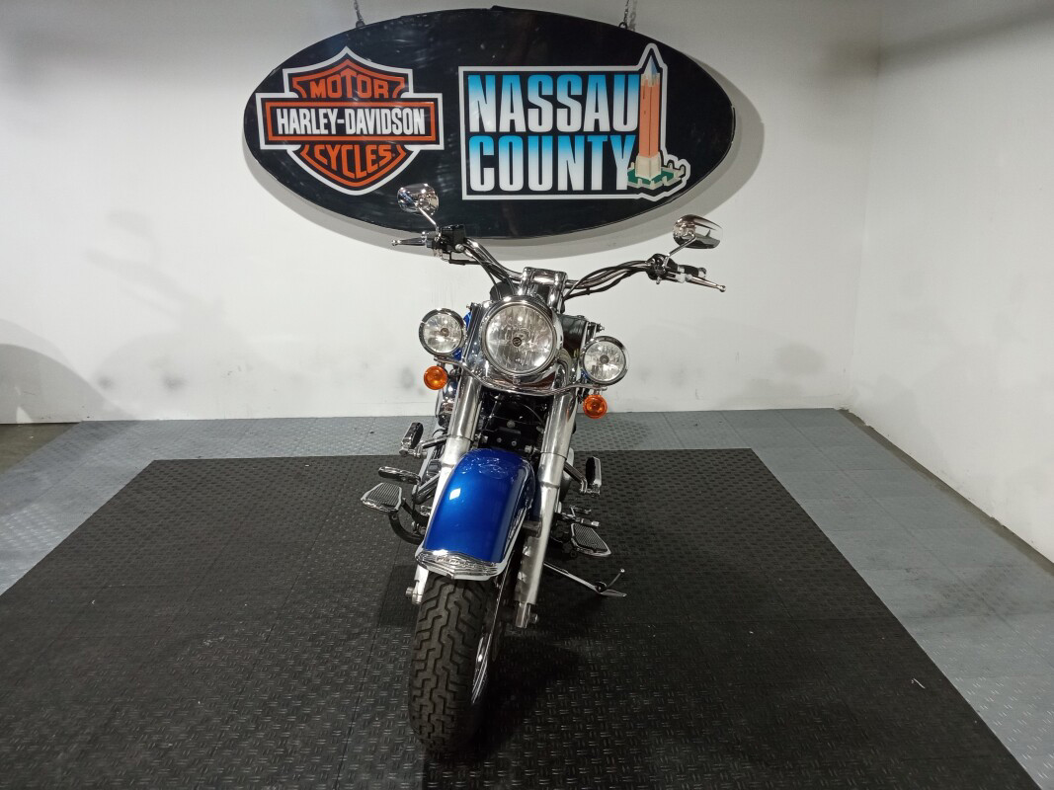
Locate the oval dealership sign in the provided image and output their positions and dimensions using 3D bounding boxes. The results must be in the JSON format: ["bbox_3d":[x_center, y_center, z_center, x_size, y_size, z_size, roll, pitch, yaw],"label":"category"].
[{"bbox_3d":[-0.168,-1.265,4.036,2.289,1.026,0.100,-1,16,-1],"label":"oval dealership sign"}]

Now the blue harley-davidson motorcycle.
[{"bbox_3d":[-0.008,-0.027,2.752,0.920,1.250,2.400,10,16,-1],"label":"blue harley-davidson motorcycle"}]

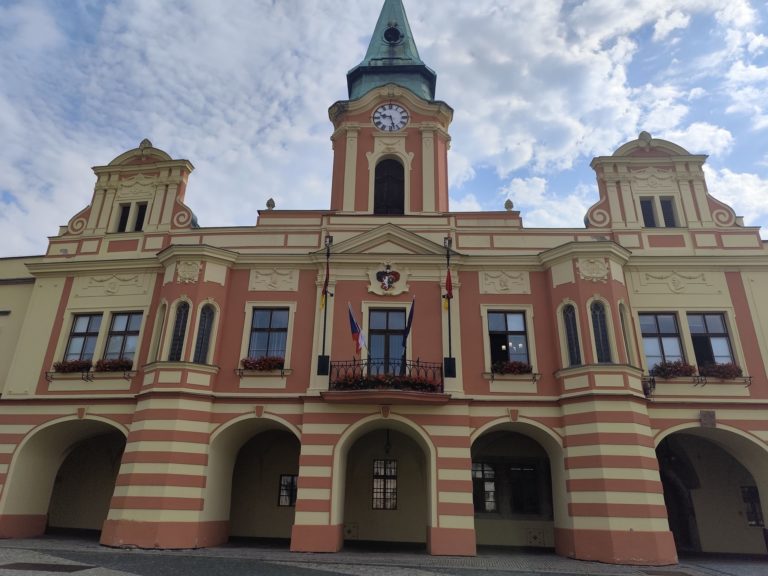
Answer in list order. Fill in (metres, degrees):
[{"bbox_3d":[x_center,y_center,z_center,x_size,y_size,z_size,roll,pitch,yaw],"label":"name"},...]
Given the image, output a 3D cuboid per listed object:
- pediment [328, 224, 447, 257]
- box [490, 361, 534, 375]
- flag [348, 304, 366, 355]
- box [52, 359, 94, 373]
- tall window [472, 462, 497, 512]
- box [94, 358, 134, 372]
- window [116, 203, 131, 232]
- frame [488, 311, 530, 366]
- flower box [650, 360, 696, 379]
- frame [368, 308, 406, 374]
[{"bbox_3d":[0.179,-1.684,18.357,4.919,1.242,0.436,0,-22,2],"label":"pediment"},{"bbox_3d":[4.275,2.664,17.056,1.270,0.400,0.360,0,-22,3],"label":"box"},{"bbox_3d":[-0.842,1.271,16.221,0.550,1.650,0.450,0,-22,2],"label":"flag"},{"bbox_3d":[-11.113,2.812,18.229,1.250,0.380,0.360,0,-22,3],"label":"box"},{"bbox_3d":[3.733,7.485,19.187,1.005,1.784,0.150,0,-22,3],"label":"tall window"},{"bbox_3d":[-9.572,2.784,18.160,1.250,0.400,0.360,0,-22,3],"label":"box"},{"bbox_3d":[-10.341,-2.771,20.337,0.477,1.333,0.145,-2,-22,8],"label":"window"},{"bbox_3d":[4.315,1.851,17.706,1.317,2.197,0.200,0,-22,3],"label":"frame"},{"bbox_3d":[9.516,2.685,16.774,1.300,0.470,0.360,0,-22,3],"label":"flower box"},{"bbox_3d":[0.118,2.127,17.618,1.283,2.927,0.200,0,-22,3],"label":"frame"}]

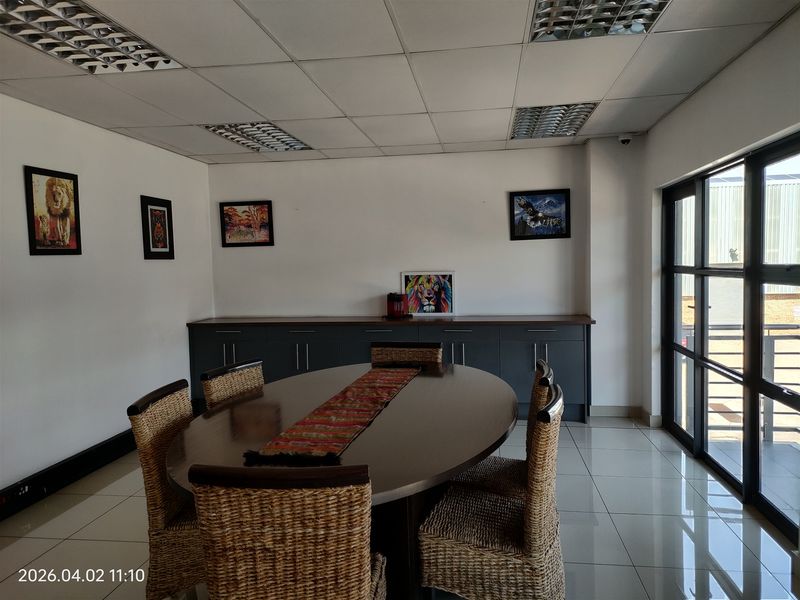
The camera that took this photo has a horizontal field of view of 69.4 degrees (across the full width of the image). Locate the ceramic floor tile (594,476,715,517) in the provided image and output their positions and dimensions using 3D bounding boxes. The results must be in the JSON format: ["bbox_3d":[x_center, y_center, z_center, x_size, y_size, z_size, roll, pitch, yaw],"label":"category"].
[{"bbox_3d":[1.587,1.250,3.688,0.597,0.010,0.597,-1,4,9],"label":"ceramic floor tile"}]

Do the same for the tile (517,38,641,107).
[{"bbox_3d":[1.004,-1.345,3.451,0.600,0.015,1.200,-1,4,8],"label":"tile"}]

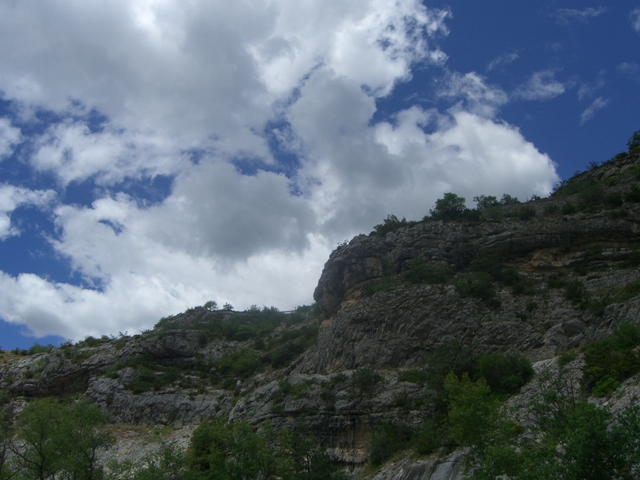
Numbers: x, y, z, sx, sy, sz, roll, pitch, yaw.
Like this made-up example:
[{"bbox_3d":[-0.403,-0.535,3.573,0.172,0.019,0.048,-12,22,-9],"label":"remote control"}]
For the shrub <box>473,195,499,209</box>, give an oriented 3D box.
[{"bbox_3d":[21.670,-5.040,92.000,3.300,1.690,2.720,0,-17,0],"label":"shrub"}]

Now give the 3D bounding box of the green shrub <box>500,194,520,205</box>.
[{"bbox_3d":[34.492,-7.152,127.213,3.510,1.580,2.990,-5,-18,15],"label":"green shrub"}]

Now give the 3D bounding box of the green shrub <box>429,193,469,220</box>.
[{"bbox_3d":[21.206,-5.528,115.947,6.400,3.540,5.440,-3,-17,10],"label":"green shrub"}]

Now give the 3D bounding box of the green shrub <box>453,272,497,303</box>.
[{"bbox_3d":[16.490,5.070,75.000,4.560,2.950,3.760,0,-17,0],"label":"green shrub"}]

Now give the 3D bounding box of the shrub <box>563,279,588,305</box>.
[{"bbox_3d":[33.413,6.735,91.882,3.300,3.030,2.970,-6,-18,19],"label":"shrub"}]

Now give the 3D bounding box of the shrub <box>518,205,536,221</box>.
[{"bbox_3d":[26.580,-3.520,90.000,2.240,1.890,1.840,0,-17,0],"label":"shrub"}]

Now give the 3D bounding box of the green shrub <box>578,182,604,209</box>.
[{"bbox_3d":[36.710,-5.880,95.000,3.410,3.480,2.810,0,-17,0],"label":"green shrub"}]

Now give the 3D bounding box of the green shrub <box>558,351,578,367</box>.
[{"bbox_3d":[24.698,11.778,69.830,1.930,1.470,1.640,-6,-18,18],"label":"green shrub"}]

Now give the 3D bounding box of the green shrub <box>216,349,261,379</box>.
[{"bbox_3d":[-16.255,25.140,141.876,9.010,5.940,7.210,2,-17,-6],"label":"green shrub"}]

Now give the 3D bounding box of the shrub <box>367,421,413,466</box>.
[{"bbox_3d":[7.672,22.254,76.458,4.640,4.760,3.720,-2,-17,5],"label":"shrub"}]

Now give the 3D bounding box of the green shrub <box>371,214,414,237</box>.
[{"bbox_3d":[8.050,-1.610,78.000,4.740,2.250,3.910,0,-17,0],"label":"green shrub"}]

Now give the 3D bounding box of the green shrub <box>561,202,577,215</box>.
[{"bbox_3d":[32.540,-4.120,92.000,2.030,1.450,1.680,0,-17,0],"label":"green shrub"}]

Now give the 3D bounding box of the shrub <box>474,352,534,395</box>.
[{"bbox_3d":[15.230,11.020,58.000,4.800,3.190,3.960,0,-17,0],"label":"shrub"}]

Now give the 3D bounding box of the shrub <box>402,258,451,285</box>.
[{"bbox_3d":[16.170,4.783,106.675,7.070,3.270,4.590,-3,-17,8],"label":"shrub"}]

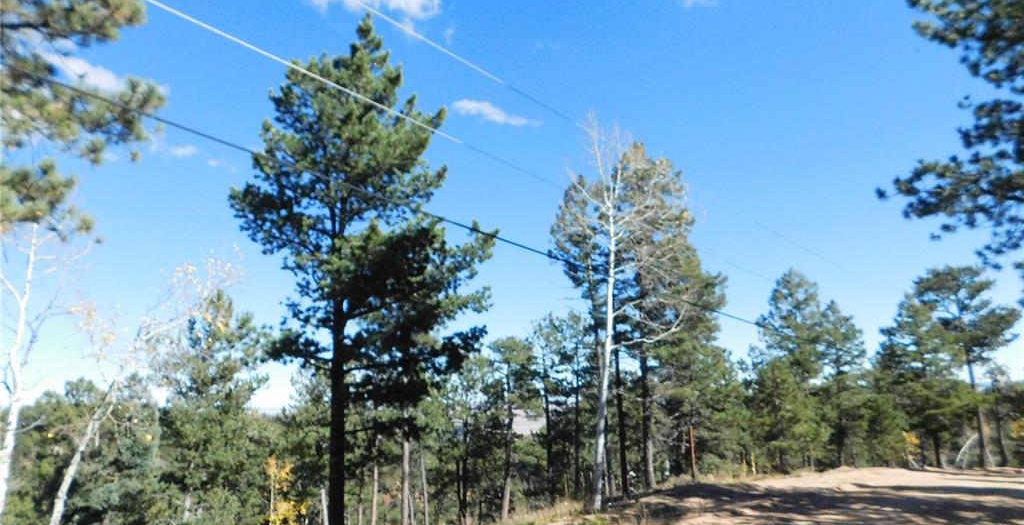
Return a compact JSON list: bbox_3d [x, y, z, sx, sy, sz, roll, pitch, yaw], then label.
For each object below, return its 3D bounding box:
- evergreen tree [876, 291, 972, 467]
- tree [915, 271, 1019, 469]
[{"bbox_3d":[16.073,4.471,26.500,3.200,6.770,3.100,-9,-13,30],"label":"evergreen tree"},{"bbox_3d":[18.244,4.055,27.300,3.600,8.030,3.420,-9,-14,32],"label":"tree"}]

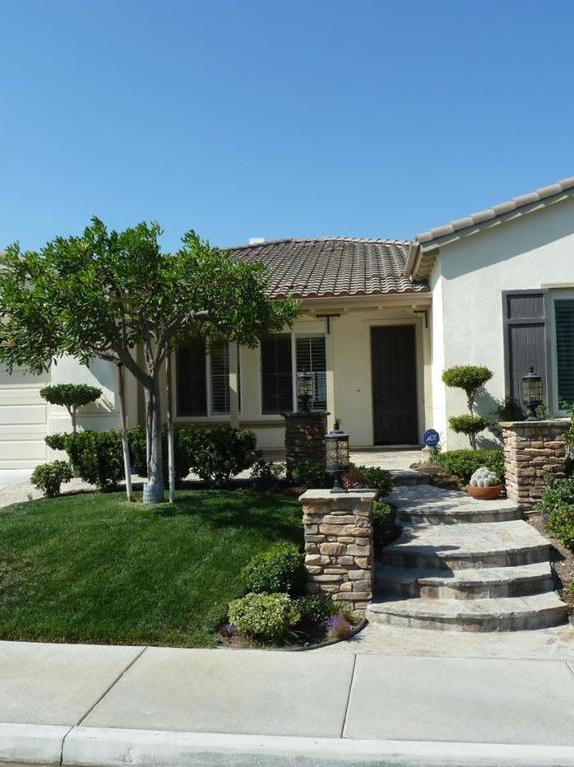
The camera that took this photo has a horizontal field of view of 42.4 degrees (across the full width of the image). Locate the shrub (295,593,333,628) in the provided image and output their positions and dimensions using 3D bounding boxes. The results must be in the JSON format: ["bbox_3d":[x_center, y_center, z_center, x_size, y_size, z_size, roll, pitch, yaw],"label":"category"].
[{"bbox_3d":[0.202,1.832,5.980,0.364,0.283,0.400,-2,-2,8],"label":"shrub"}]

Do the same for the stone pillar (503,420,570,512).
[{"bbox_3d":[3.006,0.994,8.901,0.655,1.073,0.655,-1,-2,4],"label":"stone pillar"}]

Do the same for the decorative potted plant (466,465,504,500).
[{"bbox_3d":[2.485,1.258,9.300,0.478,0.428,0.460,-2,-2,8],"label":"decorative potted plant"}]

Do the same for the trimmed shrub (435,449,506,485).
[{"bbox_3d":[2.467,1.104,9.896,0.987,0.466,0.750,-2,-2,8],"label":"trimmed shrub"}]

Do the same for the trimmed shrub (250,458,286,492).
[{"bbox_3d":[-0.260,1.226,9.850,0.480,0.453,0.460,-2,-2,8],"label":"trimmed shrub"}]

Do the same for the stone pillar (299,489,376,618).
[{"bbox_3d":[0.461,1.415,6.246,0.617,0.973,0.620,-2,-2,8],"label":"stone pillar"}]

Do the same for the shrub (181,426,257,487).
[{"bbox_3d":[-0.943,1.041,10.400,1.111,0.872,0.950,-2,-2,8],"label":"shrub"}]

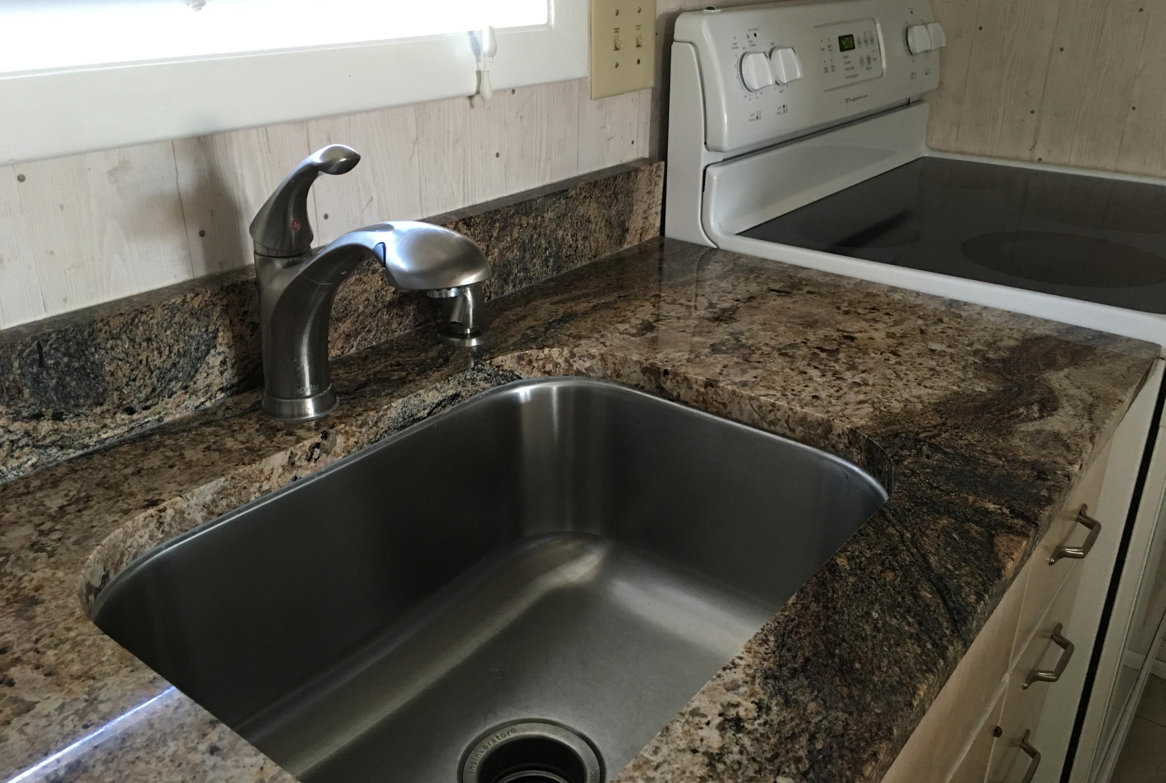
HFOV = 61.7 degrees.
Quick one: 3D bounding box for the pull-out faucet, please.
[{"bbox_3d":[-0.163,-0.064,0.727,0.295,0.235,0.066,21,32,38],"label":"pull-out faucet"}]

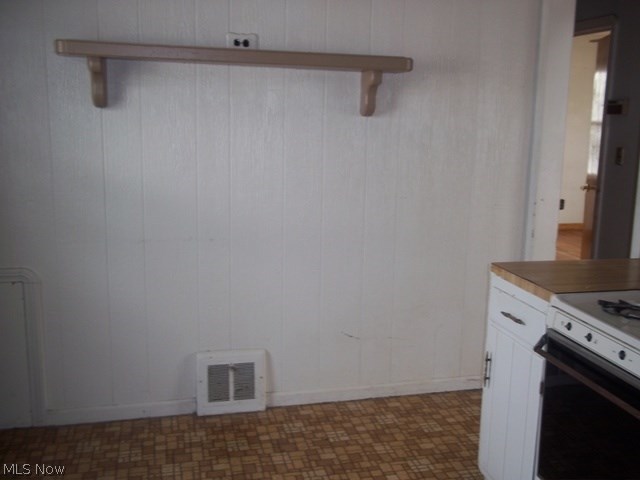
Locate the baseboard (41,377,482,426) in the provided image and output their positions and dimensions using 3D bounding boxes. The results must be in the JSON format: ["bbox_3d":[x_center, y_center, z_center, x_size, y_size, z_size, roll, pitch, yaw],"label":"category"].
[{"bbox_3d":[-0.127,0.797,3.340,2.338,0.070,0.015,-1,10,-14],"label":"baseboard"}]

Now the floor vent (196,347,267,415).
[{"bbox_3d":[-0.427,0.688,3.227,0.330,0.309,0.050,-1,10,-14],"label":"floor vent"}]

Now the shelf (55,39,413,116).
[{"bbox_3d":[-0.340,-0.697,2.942,1.528,0.264,0.180,-1,10,-14],"label":"shelf"}]

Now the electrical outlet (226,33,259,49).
[{"bbox_3d":[-0.347,-0.885,2.997,0.140,0.084,0.010,-1,10,-14],"label":"electrical outlet"}]

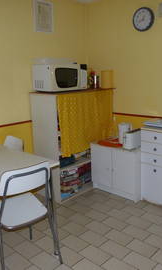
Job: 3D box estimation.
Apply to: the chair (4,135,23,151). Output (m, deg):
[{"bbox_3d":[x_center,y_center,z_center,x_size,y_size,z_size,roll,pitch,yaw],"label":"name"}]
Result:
[{"bbox_3d":[-0.780,0.471,2.495,0.504,0.847,0.406,-14,17,-43],"label":"chair"}]

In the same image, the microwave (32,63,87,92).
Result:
[{"bbox_3d":[-0.235,-0.671,3.035,0.553,0.304,0.336,-14,17,-43],"label":"microwave"}]

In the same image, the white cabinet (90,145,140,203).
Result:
[{"bbox_3d":[0.537,0.391,3.213,0.438,0.605,0.637,-14,17,-43],"label":"white cabinet"}]

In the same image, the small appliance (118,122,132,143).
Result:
[{"bbox_3d":[0.508,-0.009,3.040,0.189,0.249,0.147,-2,13,1],"label":"small appliance"}]

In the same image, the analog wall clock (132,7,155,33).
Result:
[{"bbox_3d":[0.698,-1.293,2.921,0.042,0.273,0.274,-14,17,-43],"label":"analog wall clock"}]

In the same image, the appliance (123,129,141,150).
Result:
[{"bbox_3d":[0.585,0.037,2.957,0.270,0.193,0.144,-14,17,-43],"label":"appliance"}]

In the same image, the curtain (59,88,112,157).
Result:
[{"bbox_3d":[0.104,-0.165,3.088,0.903,0.693,0.045,-14,17,-43],"label":"curtain"}]

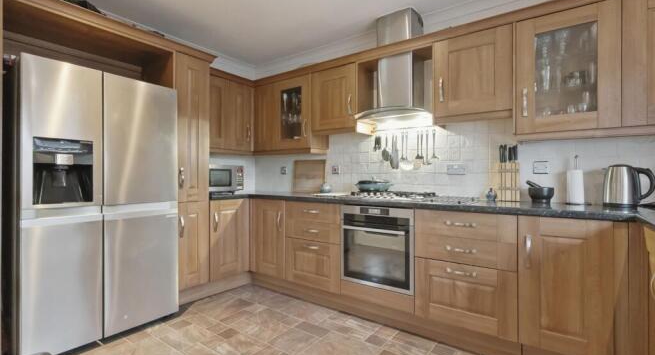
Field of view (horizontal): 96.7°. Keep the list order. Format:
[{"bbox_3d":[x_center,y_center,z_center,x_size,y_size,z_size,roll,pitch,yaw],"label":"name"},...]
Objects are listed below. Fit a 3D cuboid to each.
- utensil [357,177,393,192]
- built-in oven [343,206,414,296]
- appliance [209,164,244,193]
[{"bbox_3d":[0.403,0.070,2.550,0.315,0.118,0.280,0,0,18],"label":"utensil"},{"bbox_3d":[0.508,0.515,2.377,0.595,0.595,0.560,0,0,35],"label":"built-in oven"},{"bbox_3d":[-1.165,0.032,3.000,0.360,0.285,0.460,0,0,37],"label":"appliance"}]

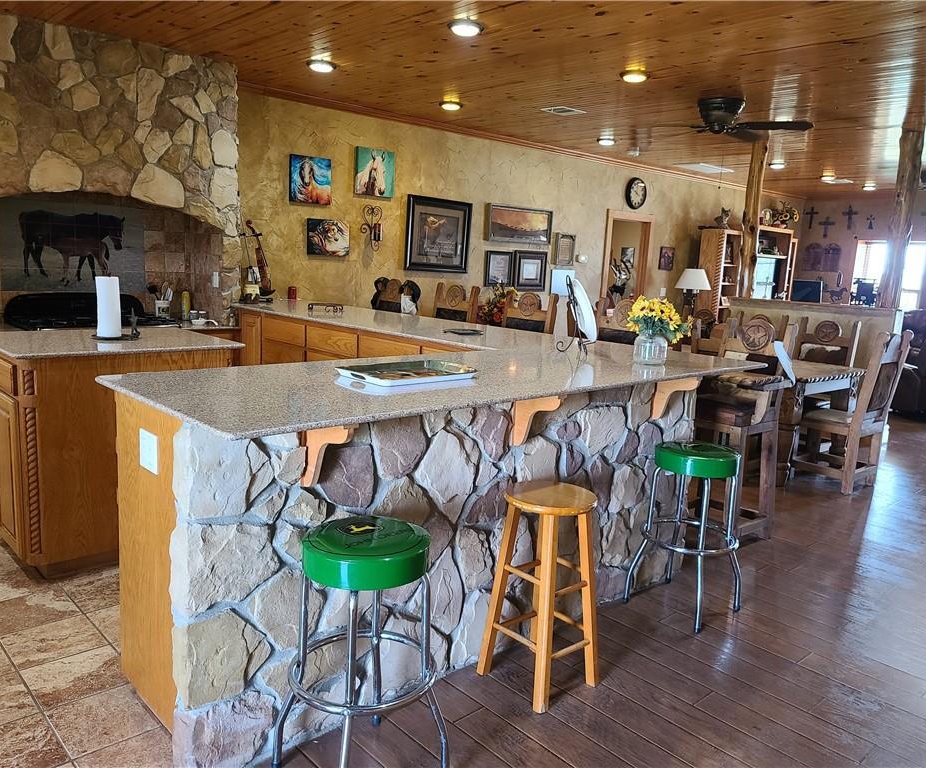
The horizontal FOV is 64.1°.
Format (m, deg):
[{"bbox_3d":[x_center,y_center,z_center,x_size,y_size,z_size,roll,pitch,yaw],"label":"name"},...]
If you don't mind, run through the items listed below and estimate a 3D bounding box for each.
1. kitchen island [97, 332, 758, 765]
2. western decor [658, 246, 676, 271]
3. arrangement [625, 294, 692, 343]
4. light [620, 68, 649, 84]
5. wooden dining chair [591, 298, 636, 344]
[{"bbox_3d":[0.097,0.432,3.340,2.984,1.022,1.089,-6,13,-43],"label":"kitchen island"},{"bbox_3d":[3.065,-1.890,11.171,0.380,0.336,0.033,-5,12,-41],"label":"western decor"},{"bbox_3d":[0.964,-0.326,3.621,0.320,0.235,0.280,6,10,14],"label":"arrangement"},{"bbox_3d":[1.123,-2.016,4.840,0.200,0.040,0.200,3,10,-1],"label":"light"},{"bbox_3d":[0.889,0.089,4.813,0.480,1.270,0.440,-6,13,-43],"label":"wooden dining chair"}]

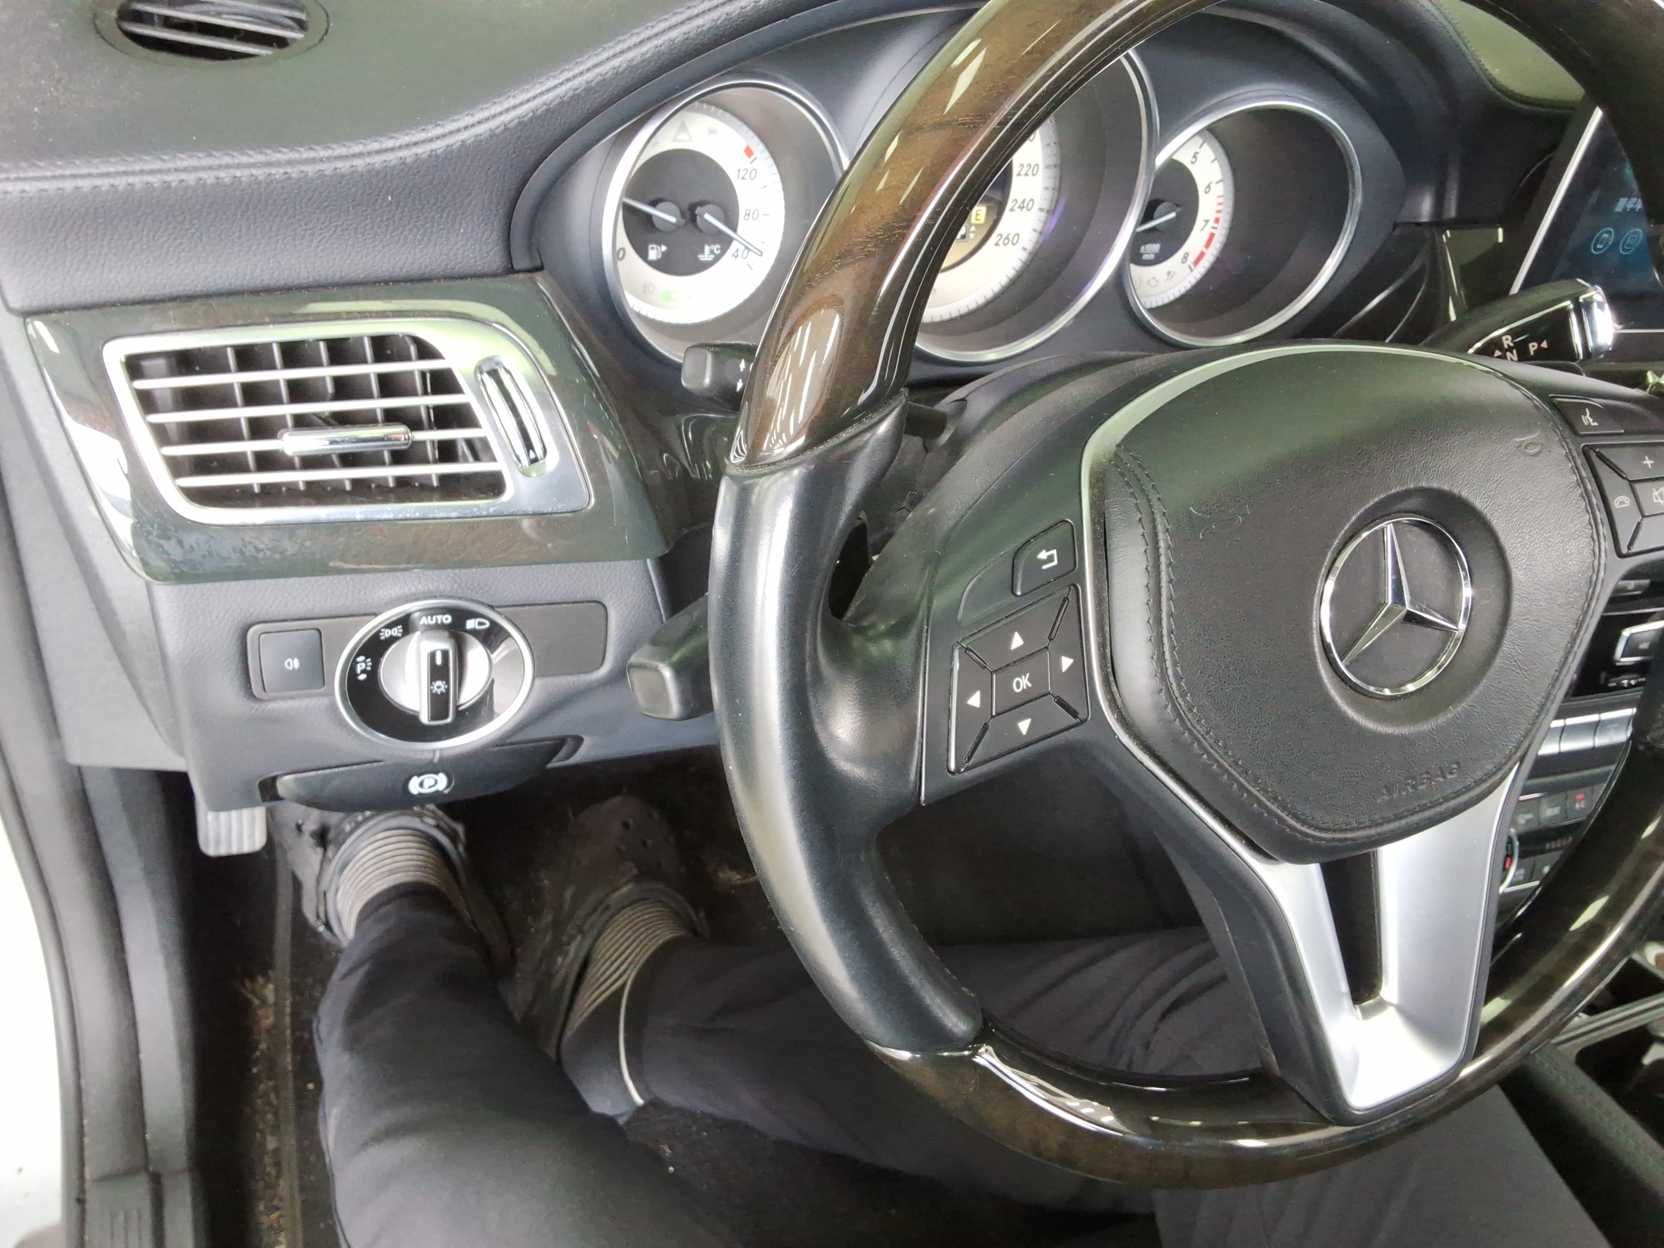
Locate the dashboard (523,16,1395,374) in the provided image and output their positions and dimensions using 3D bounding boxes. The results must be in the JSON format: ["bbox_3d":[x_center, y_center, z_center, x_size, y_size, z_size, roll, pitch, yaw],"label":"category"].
[{"bbox_3d":[0.071,-0.179,0.568,0.380,0.145,0.080,-6,30,-18],"label":"dashboard"}]

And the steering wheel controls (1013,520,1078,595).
[{"bbox_3d":[0.058,-0.018,0.368,0.020,0.017,0.008,-16,17,-15],"label":"steering wheel controls"}]

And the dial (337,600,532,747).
[{"bbox_3d":[-0.149,0.025,0.509,0.073,0.073,0.025,-4,38,-16],"label":"dial"}]

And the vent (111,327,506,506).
[{"bbox_3d":[-0.167,-0.068,0.446,0.113,0.059,0.030,-6,28,-18],"label":"vent"}]

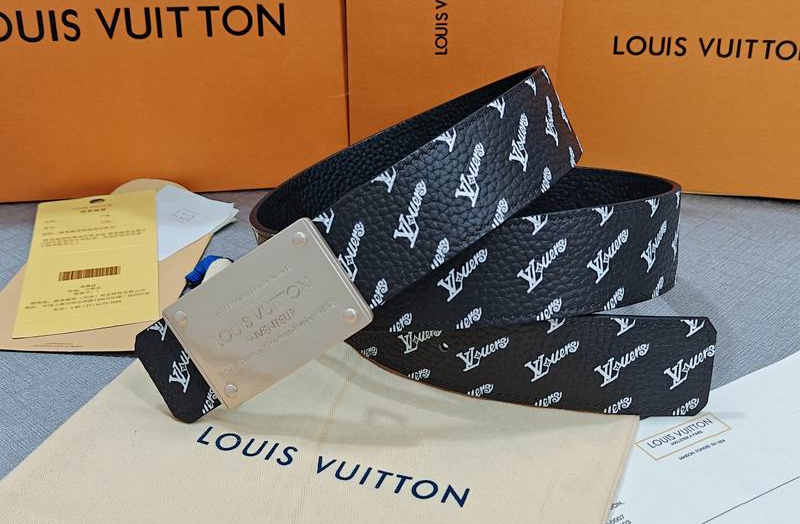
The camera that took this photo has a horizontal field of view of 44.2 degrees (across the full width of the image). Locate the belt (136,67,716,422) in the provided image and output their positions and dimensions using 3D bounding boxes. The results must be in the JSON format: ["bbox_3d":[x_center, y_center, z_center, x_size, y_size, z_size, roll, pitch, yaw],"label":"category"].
[{"bbox_3d":[0.012,-0.017,0.415,0.231,0.115,0.147,0,29,0],"label":"belt"}]

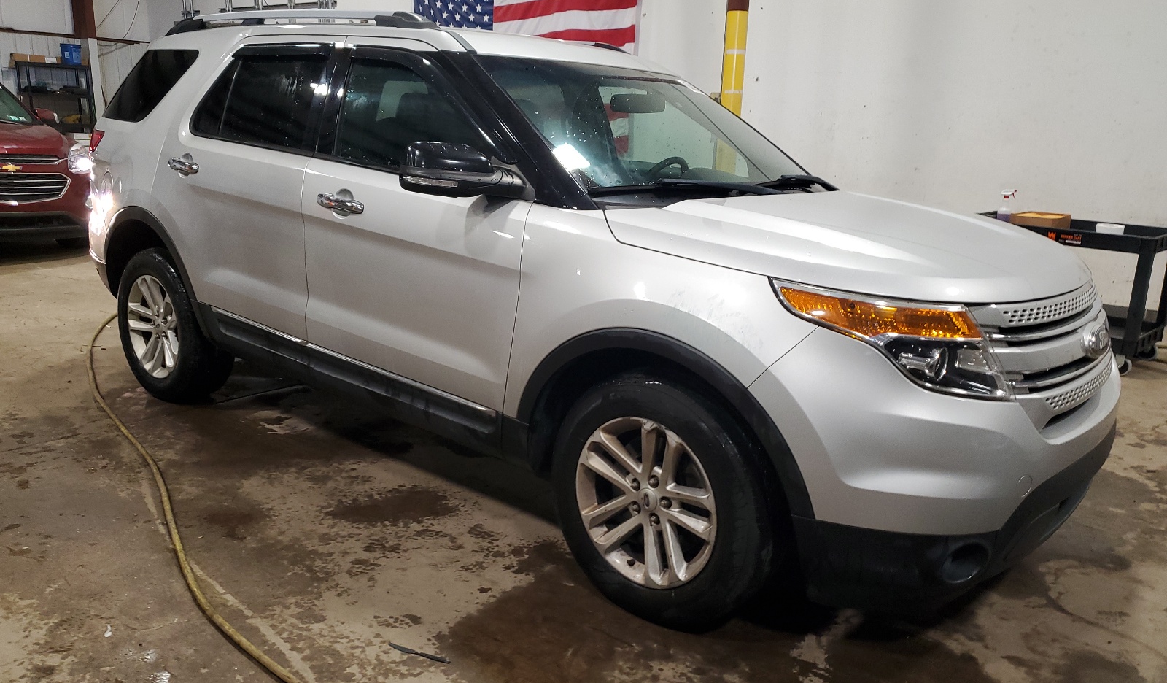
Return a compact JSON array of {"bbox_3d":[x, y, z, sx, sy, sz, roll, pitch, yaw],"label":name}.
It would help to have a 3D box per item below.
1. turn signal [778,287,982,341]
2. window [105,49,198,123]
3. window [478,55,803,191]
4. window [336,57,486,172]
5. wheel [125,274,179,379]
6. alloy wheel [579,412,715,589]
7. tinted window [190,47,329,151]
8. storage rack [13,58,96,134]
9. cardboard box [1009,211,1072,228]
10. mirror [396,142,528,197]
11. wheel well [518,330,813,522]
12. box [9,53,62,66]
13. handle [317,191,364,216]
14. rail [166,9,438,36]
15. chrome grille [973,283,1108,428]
[{"bbox_3d":[0.715,-0.060,2.108,0.500,0.135,0.125,0,14,-5],"label":"turn signal"},{"bbox_3d":[-2.084,-1.221,4.185,0.862,0.371,0.060,15,-4,41],"label":"window"},{"bbox_3d":[0.307,-0.809,3.296,1.450,0.100,0.820,-15,57,-49],"label":"window"},{"bbox_3d":[-0.550,-0.778,2.948,0.830,0.385,0.050,13,-2,37],"label":"window"},{"bbox_3d":[-1.998,-0.084,4.258,0.497,0.497,0.200,13,18,37],"label":"wheel"},{"bbox_3d":[0.227,0.439,2.533,0.497,0.497,0.200,14,18,39],"label":"alloy wheel"},{"bbox_3d":[-1.304,-0.989,3.534,0.931,0.429,0.060,13,-1,37],"label":"tinted window"},{"bbox_3d":[-7.870,-3.158,13.184,0.450,1.900,0.883,13,18,37],"label":"storage rack"},{"bbox_3d":[2.981,-0.757,5.723,0.330,0.120,0.260,-11,19,-42],"label":"cardboard box"},{"bbox_3d":[-0.344,-0.500,2.560,0.270,0.165,0.250,13,18,37],"label":"mirror"},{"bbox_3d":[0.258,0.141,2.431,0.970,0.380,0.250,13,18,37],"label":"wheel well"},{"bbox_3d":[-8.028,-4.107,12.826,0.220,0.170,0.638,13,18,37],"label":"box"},{"bbox_3d":[-0.836,-0.472,3.031,0.238,0.055,0.060,13,18,37],"label":"handle"},{"bbox_3d":[-1.282,-1.329,3.680,1.970,0.100,0.080,13,18,37],"label":"rail"},{"bbox_3d":[1.421,-0.006,2.592,0.260,0.360,1.100,13,18,37],"label":"chrome grille"}]

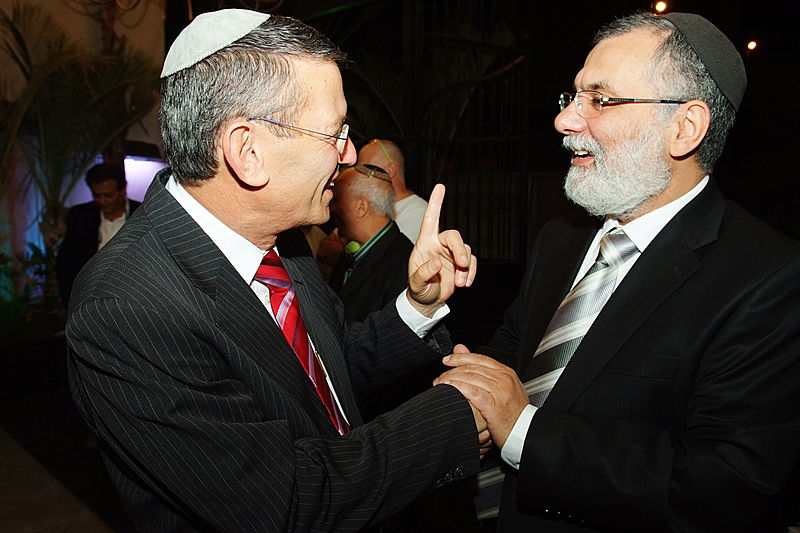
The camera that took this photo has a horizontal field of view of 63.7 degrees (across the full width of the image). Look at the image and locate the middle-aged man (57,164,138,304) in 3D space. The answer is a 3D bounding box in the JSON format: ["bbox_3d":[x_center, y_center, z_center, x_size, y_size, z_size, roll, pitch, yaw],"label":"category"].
[{"bbox_3d":[-1.290,0.380,2.980,0.520,1.700,0.320,-1,5,-13],"label":"middle-aged man"}]

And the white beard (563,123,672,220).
[{"bbox_3d":[0.270,-0.115,0.830,0.120,0.125,0.150,3,5,-6],"label":"white beard"}]

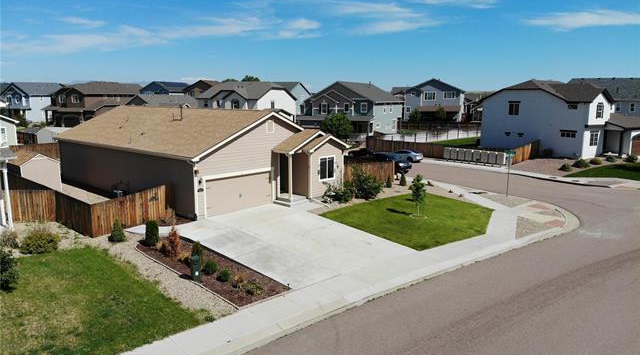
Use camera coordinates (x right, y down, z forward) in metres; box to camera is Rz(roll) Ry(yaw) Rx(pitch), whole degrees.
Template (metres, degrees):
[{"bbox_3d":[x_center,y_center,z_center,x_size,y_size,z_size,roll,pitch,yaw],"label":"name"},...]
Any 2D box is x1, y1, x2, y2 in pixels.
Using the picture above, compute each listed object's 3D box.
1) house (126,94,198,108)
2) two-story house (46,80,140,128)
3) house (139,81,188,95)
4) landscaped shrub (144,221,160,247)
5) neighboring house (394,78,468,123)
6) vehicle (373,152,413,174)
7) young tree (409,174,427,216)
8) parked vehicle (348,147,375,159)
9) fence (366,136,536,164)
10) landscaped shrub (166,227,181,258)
[{"bbox_3d":[-24.095,-10.092,70.515,12.000,5.800,11.500,9,13,39],"label":"house"},{"bbox_3d":[-48.017,-15.548,93.530,13.500,8.800,13.500,7,12,32],"label":"two-story house"},{"bbox_3d":[-41.510,-21.185,120.150,11.500,8.600,12.000,7,12,32],"label":"house"},{"bbox_3d":[-7.991,2.656,21.393,0.750,1.200,0.750,9,13,40],"label":"landscaped shrub"},{"bbox_3d":[22.452,-15.640,89.763,12.300,8.600,11.000,4,11,21],"label":"neighboring house"},{"bbox_3d":[7.038,-1.489,44.462,1.900,1.700,4.700,-6,12,-31],"label":"vehicle"},{"bbox_3d":[6.018,1.161,26.821,1.100,2.600,1.100,9,13,40],"label":"young tree"},{"bbox_3d":[4.638,-2.586,50.869,1.900,1.600,4.600,-5,12,-26],"label":"parked vehicle"},{"bbox_3d":[17.039,-4.100,58.521,19.800,1.750,9.300,10,14,42],"label":"fence"},{"bbox_3d":[-6.621,2.890,20.031,0.580,1.350,0.580,1,10,0],"label":"landscaped shrub"}]

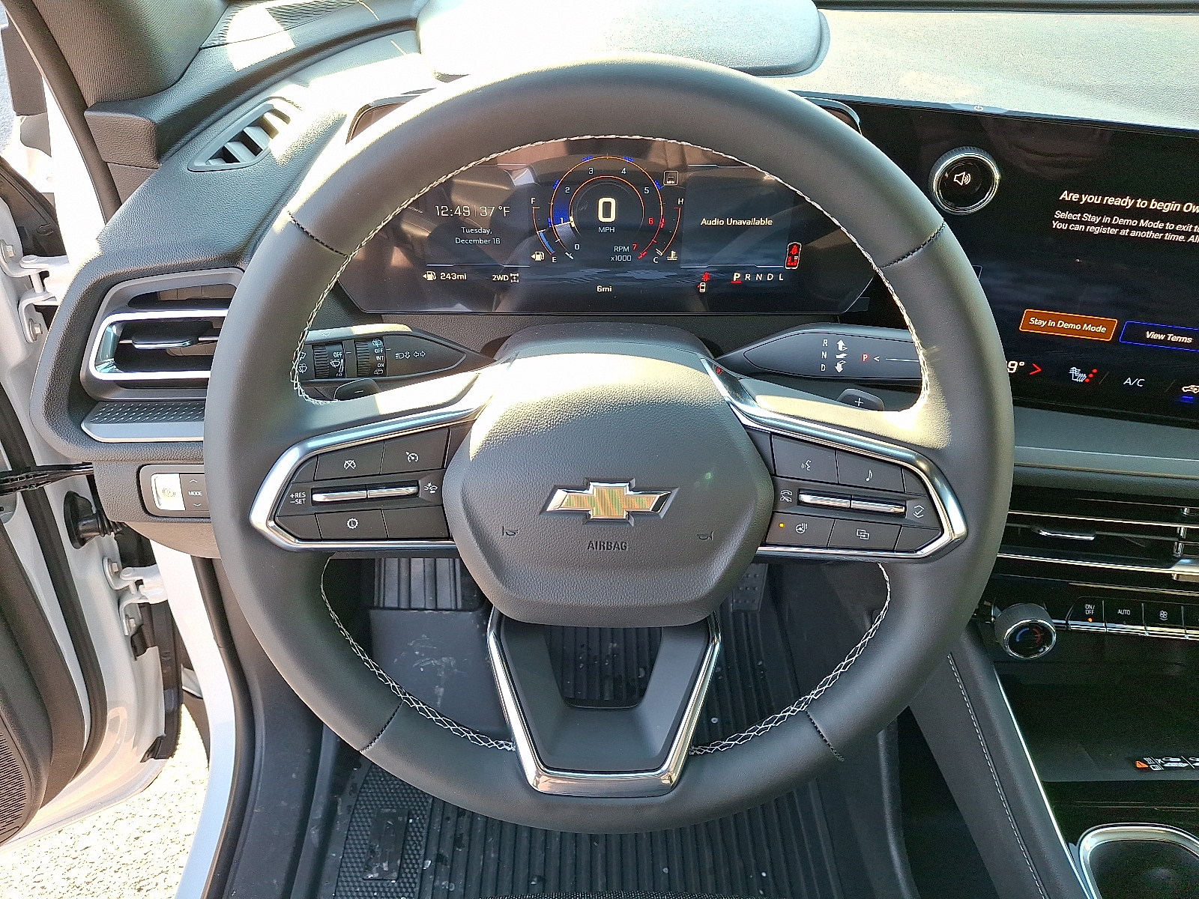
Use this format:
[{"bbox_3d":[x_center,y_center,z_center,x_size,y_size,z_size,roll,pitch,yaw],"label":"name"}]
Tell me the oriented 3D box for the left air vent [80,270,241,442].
[{"bbox_3d":[-0.281,-0.064,0.586,0.116,0.110,0.048,0,15,0],"label":"left air vent"}]

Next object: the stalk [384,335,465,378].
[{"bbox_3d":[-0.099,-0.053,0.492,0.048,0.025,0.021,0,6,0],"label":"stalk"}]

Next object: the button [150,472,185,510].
[{"bbox_3d":[-0.292,0.028,0.590,0.024,0.027,0.009,0,18,0],"label":"button"}]

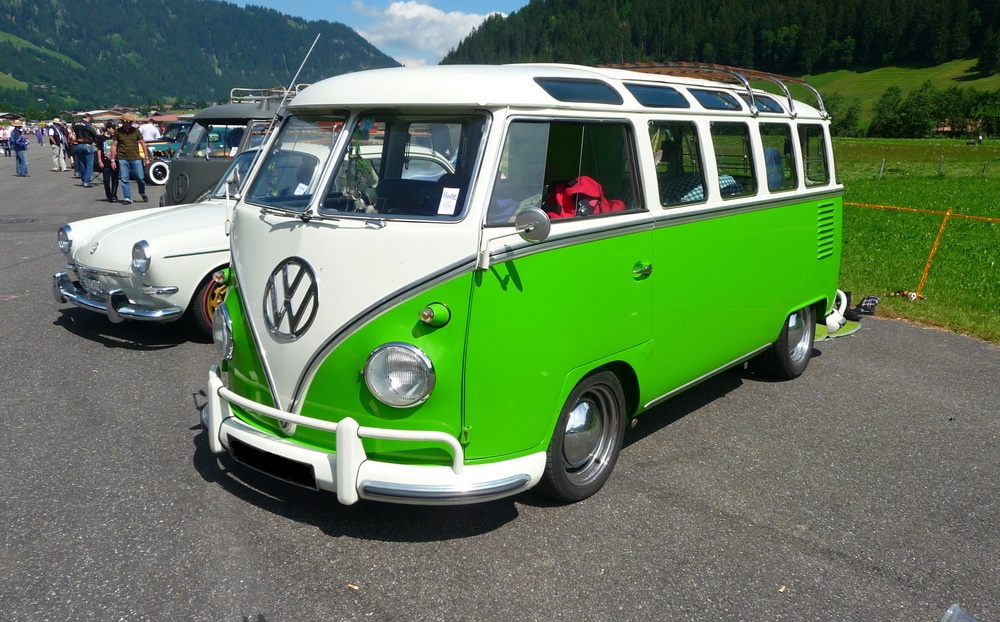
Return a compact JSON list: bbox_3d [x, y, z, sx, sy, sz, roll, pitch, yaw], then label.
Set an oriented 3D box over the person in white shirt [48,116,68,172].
[{"bbox_3d":[-14.429,-5.450,28.320,0.400,1.730,0.500,4,12,15],"label":"person in white shirt"}]

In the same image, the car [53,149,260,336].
[{"bbox_3d":[-1.491,-0.751,7.438,1.610,1.380,4.200,11,16,42],"label":"car"}]

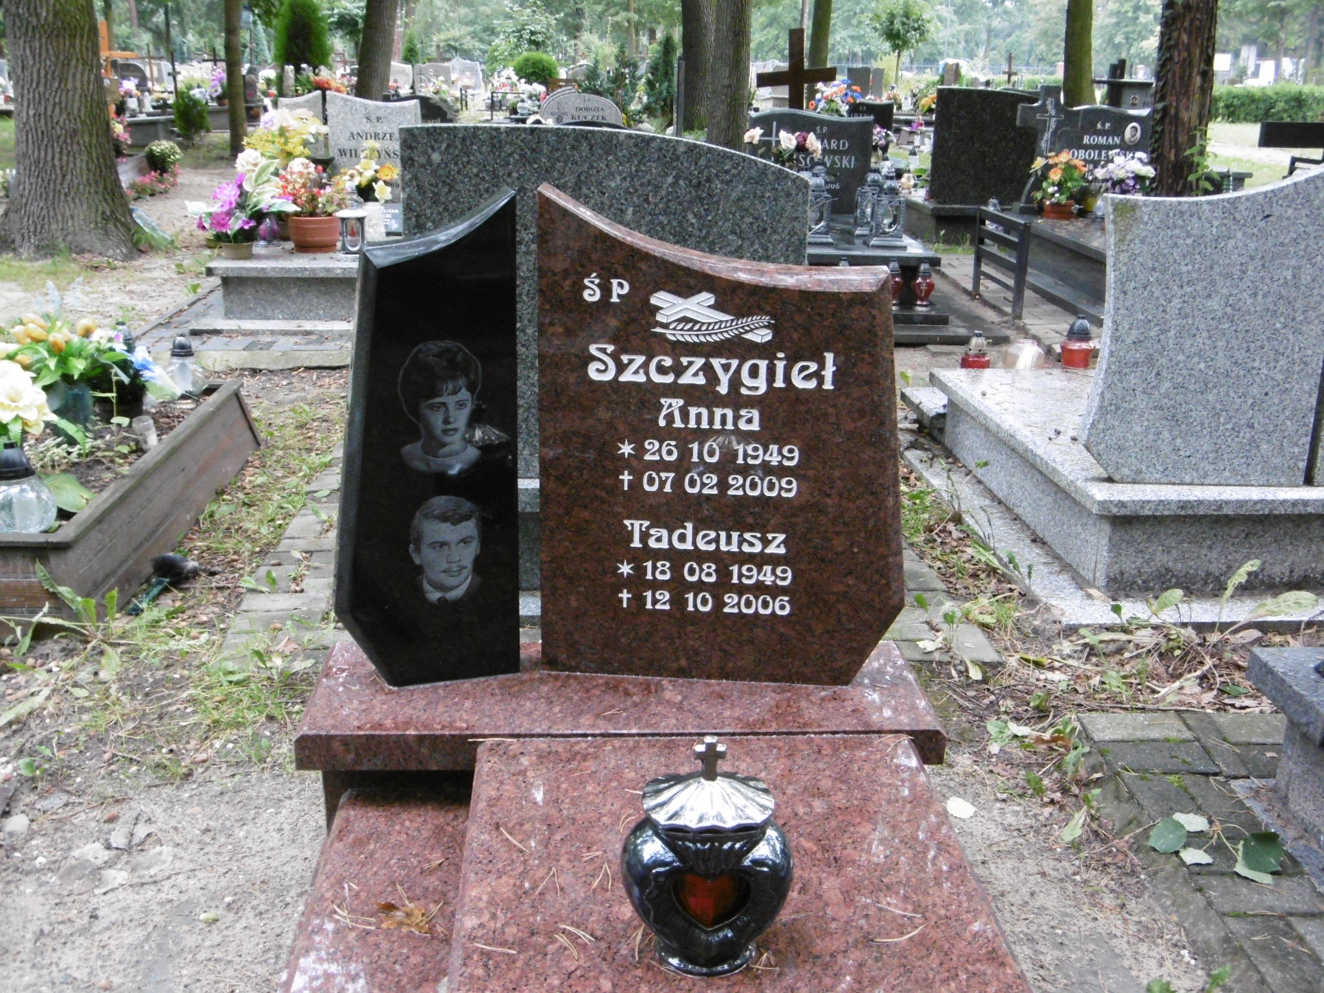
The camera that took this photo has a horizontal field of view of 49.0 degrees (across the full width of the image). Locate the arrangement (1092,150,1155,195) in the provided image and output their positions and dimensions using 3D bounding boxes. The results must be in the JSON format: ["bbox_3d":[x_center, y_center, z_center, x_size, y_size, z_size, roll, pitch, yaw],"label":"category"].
[{"bbox_3d":[2.987,-2.076,9.412,0.372,0.332,0.330,0,17,-2],"label":"arrangement"}]

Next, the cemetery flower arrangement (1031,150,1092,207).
[{"bbox_3d":[2.552,-2.024,9.326,0.362,0.368,0.330,0,17,-2],"label":"cemetery flower arrangement"}]

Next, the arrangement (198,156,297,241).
[{"bbox_3d":[-1.864,-1.320,6.507,0.427,0.394,0.340,0,17,-4],"label":"arrangement"}]

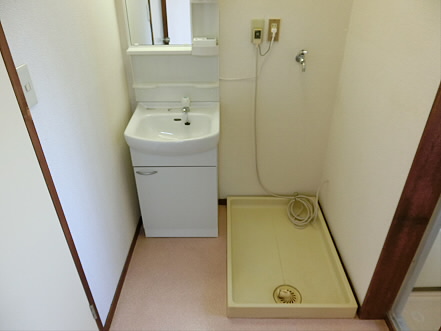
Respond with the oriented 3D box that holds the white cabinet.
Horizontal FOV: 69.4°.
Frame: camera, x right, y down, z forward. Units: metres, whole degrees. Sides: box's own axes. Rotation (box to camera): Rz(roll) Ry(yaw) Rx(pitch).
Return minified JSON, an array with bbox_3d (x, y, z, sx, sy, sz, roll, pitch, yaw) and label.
[{"bbox_3d":[-0.255,0.108,2.111,0.485,0.670,0.340,0,31,1],"label":"white cabinet"}]

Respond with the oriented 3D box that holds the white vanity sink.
[{"bbox_3d":[-0.248,-0.201,1.830,0.500,0.185,0.495,0,31,1],"label":"white vanity sink"}]

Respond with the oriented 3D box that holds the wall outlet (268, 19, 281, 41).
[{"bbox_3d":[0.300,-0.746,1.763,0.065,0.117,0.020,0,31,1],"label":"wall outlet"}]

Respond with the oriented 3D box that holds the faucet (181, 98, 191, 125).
[{"bbox_3d":[-0.206,-0.341,1.911,0.050,0.120,0.115,0,31,1],"label":"faucet"}]

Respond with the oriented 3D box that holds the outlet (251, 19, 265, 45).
[{"bbox_3d":[0.209,-0.738,1.767,0.069,0.126,0.022,0,31,1],"label":"outlet"}]

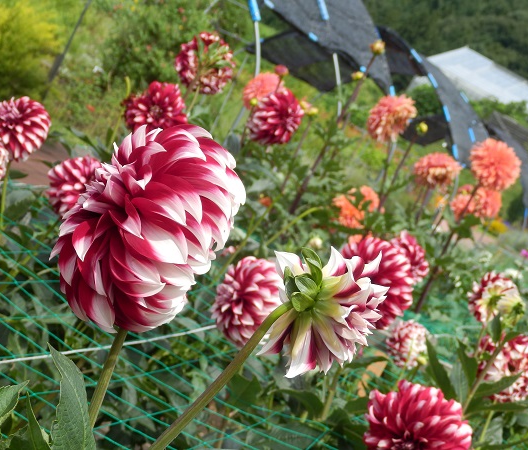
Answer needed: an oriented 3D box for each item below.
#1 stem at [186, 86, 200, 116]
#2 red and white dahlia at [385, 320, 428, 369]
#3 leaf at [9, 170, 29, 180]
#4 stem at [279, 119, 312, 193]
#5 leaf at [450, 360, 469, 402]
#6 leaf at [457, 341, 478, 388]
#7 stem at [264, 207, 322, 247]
[{"bbox_3d":[-0.120,-0.211,2.165,0.006,0.058,0.006,24,31,0],"label":"stem"},{"bbox_3d":[0.253,0.212,2.250,0.068,0.085,0.078,24,10,5],"label":"red and white dahlia"},{"bbox_3d":[-0.398,-0.080,2.050,0.036,0.013,0.020,14,21,5],"label":"leaf"},{"bbox_3d":[0.057,-0.124,2.265,0.007,0.141,0.007,23,12,0],"label":"stem"},{"bbox_3d":[0.253,0.203,1.640,0.022,0.058,0.012,-11,-32,11],"label":"leaf"},{"bbox_3d":[0.262,0.180,1.630,0.012,0.021,0.065,32,40,-65],"label":"leaf"},{"bbox_3d":[0.047,0.002,2.010,0.014,0.111,0.008,57,-21,0],"label":"stem"}]

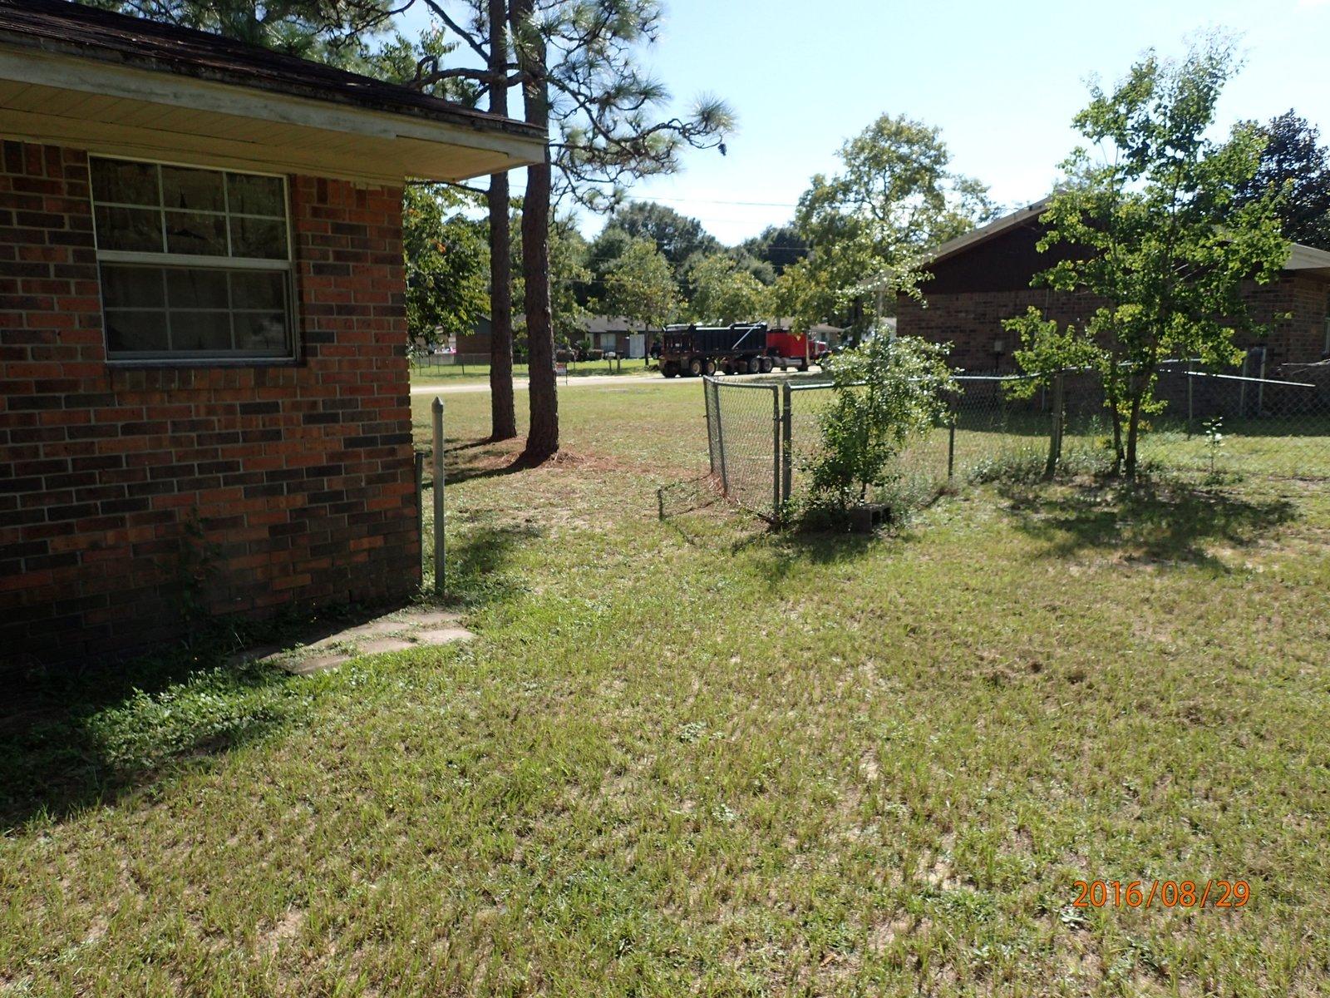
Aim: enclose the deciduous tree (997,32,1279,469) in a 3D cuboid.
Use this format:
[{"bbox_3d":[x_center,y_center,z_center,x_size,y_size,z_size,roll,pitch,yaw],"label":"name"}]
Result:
[{"bbox_3d":[5.522,-2.663,10.993,3.150,4.872,2.900,0,10,0],"label":"deciduous tree"}]

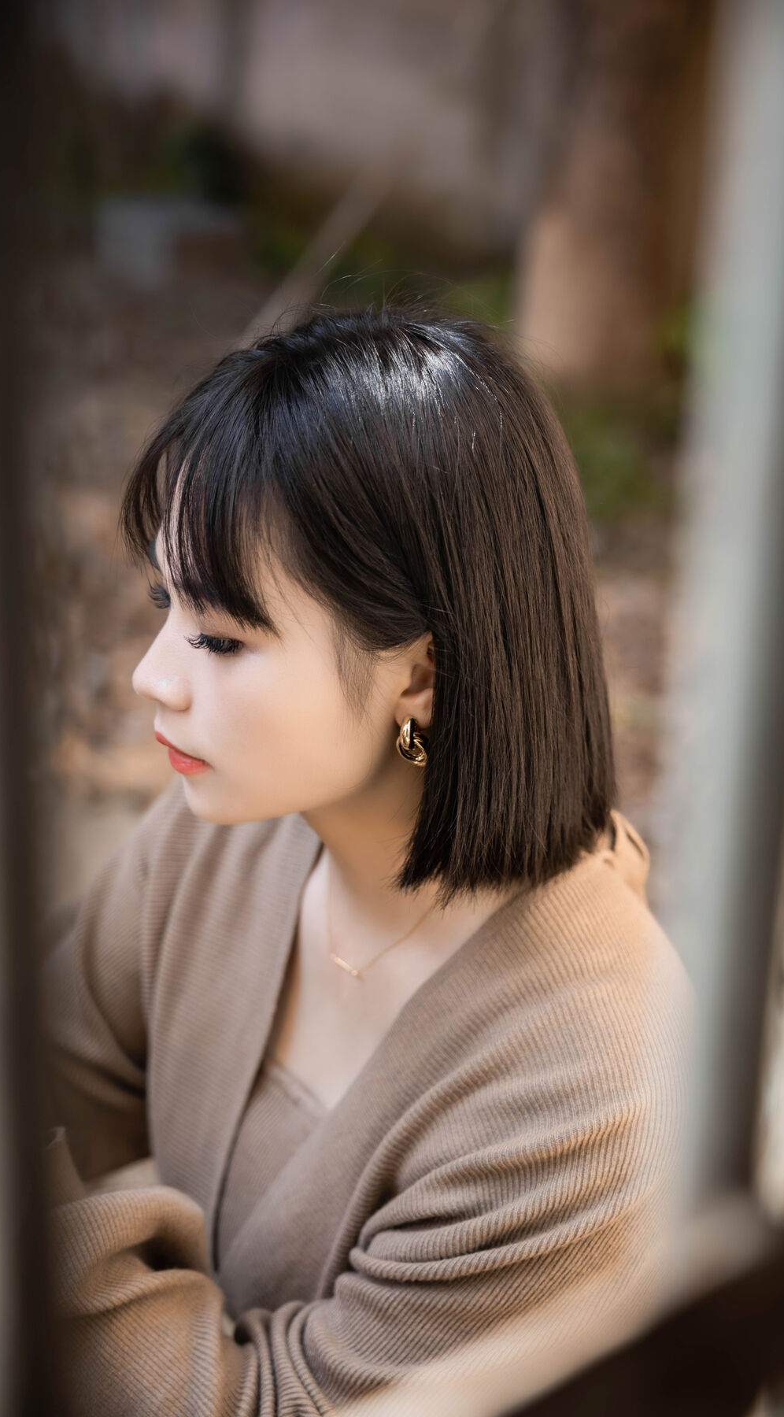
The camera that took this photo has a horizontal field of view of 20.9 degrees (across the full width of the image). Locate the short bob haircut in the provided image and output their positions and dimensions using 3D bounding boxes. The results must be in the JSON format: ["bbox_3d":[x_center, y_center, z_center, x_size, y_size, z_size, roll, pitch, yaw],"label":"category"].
[{"bbox_3d":[-0.009,-0.064,1.085,0.255,0.280,0.210,-8,23,-26],"label":"short bob haircut"}]

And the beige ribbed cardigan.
[{"bbox_3d":[-0.035,0.262,1.180,0.450,0.450,0.360,18,26,37],"label":"beige ribbed cardigan"}]

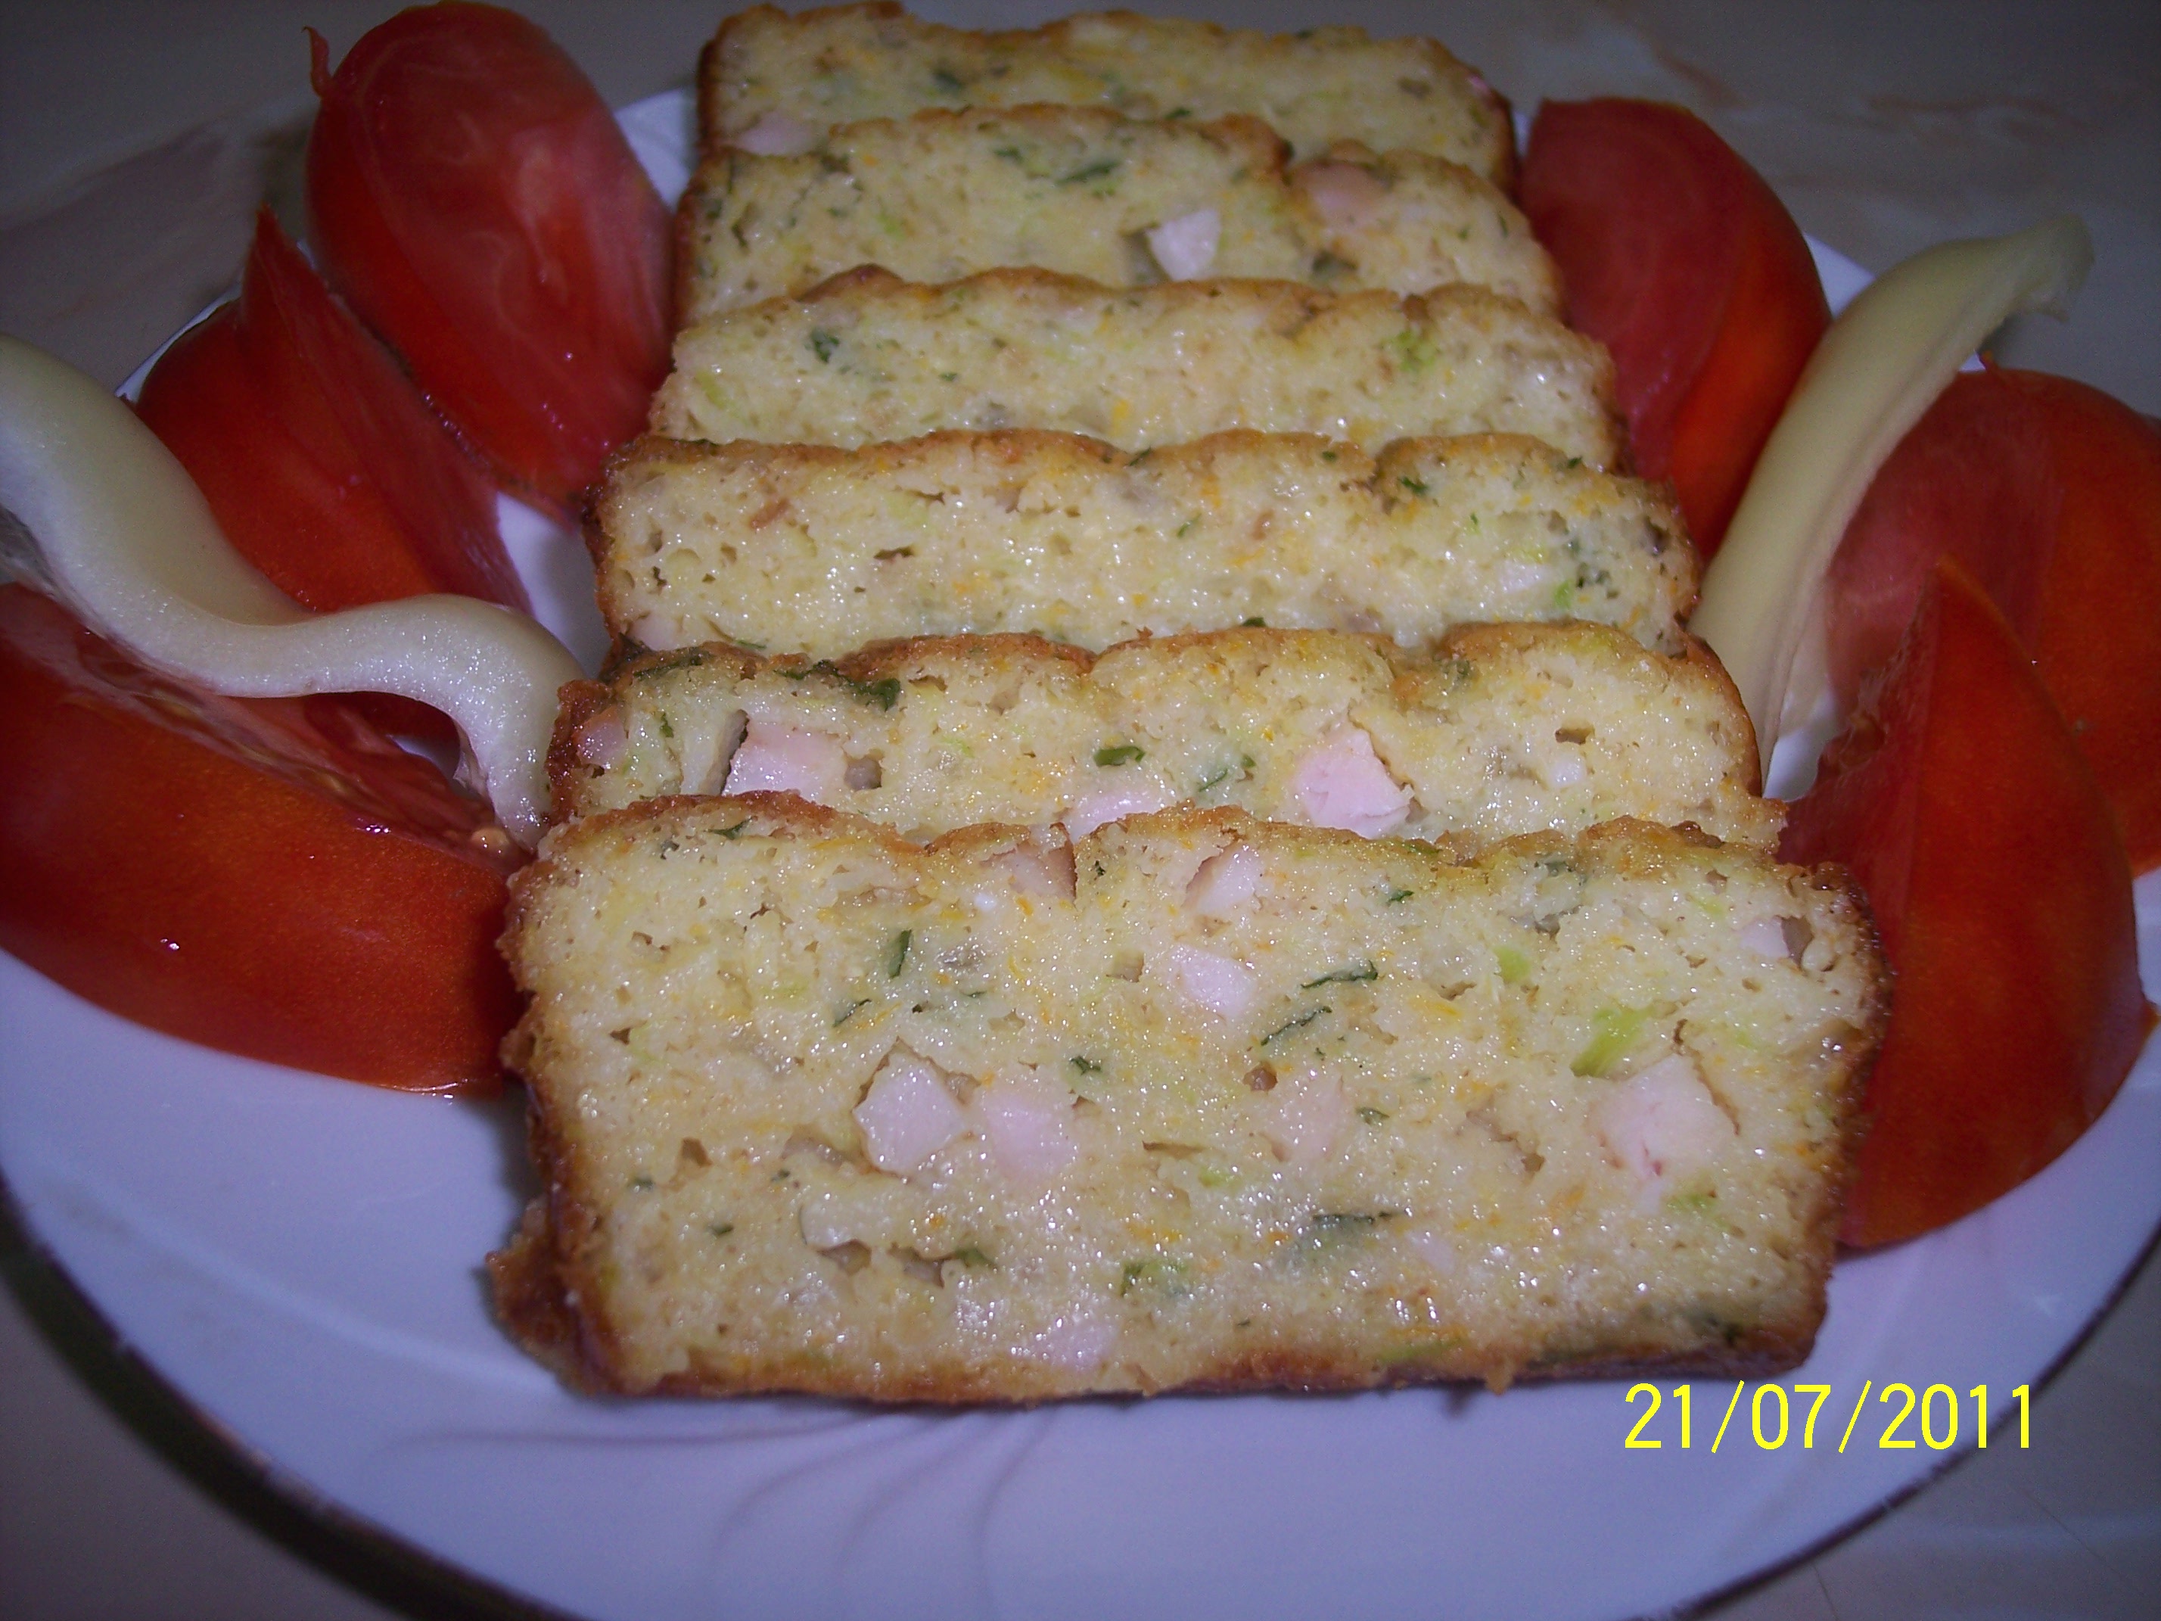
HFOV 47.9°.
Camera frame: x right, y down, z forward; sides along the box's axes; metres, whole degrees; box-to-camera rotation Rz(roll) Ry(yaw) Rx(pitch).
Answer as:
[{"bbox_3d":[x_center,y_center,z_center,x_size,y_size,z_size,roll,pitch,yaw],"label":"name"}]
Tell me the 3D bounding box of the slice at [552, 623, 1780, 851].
[{"bbox_3d":[0.008,0.008,0.239,0.116,0.018,0.049,0,84,-1],"label":"slice"}]

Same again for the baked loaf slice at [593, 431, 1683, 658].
[{"bbox_3d":[0.006,-0.014,0.261,0.115,0.018,0.049,0,83,-1],"label":"baked loaf slice"}]

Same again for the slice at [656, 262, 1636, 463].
[{"bbox_3d":[0.006,-0.035,0.283,0.110,0.018,0.049,0,81,-1],"label":"slice"}]

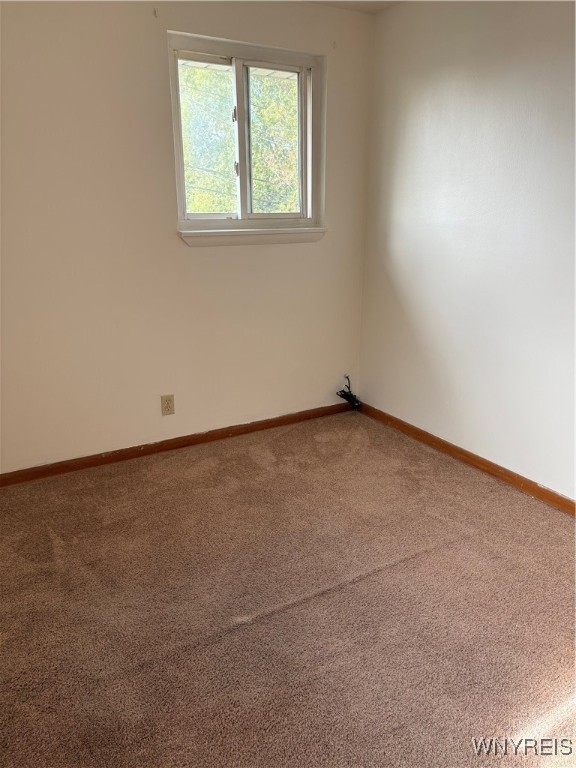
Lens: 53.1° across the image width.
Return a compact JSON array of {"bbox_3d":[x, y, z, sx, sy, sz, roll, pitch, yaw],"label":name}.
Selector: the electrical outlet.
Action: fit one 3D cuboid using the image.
[{"bbox_3d":[-0.660,0.117,3.150,0.071,0.115,0.010,-10,20,-29],"label":"electrical outlet"}]

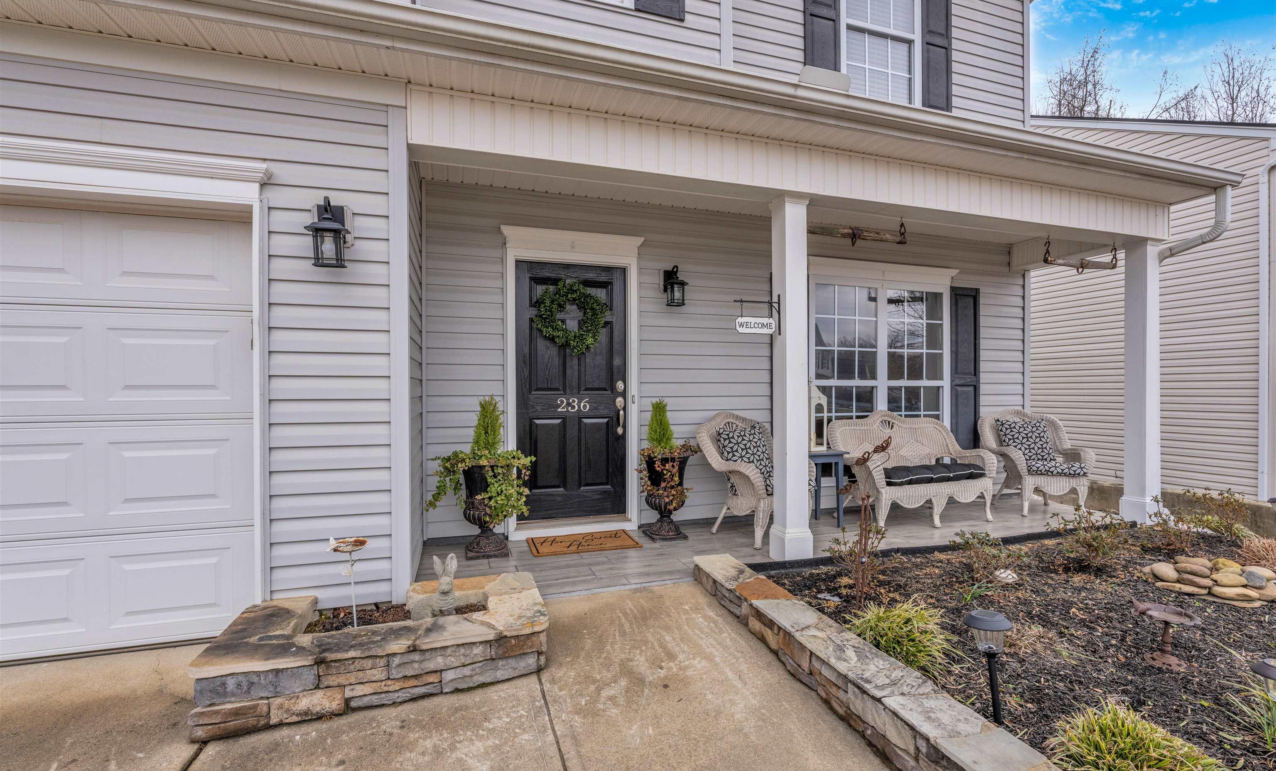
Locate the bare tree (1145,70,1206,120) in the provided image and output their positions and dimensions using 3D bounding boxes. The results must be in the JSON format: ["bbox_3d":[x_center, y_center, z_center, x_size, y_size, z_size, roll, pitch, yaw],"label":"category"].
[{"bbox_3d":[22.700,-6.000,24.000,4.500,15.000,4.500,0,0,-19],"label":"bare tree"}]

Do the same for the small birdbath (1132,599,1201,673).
[{"bbox_3d":[2.175,1.025,2.340,0.210,0.240,0.170,0,0,25],"label":"small birdbath"}]

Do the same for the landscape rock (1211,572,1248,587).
[{"bbox_3d":[3.177,1.046,3.050,0.160,0.065,0.110,0,0,21],"label":"landscape rock"}]

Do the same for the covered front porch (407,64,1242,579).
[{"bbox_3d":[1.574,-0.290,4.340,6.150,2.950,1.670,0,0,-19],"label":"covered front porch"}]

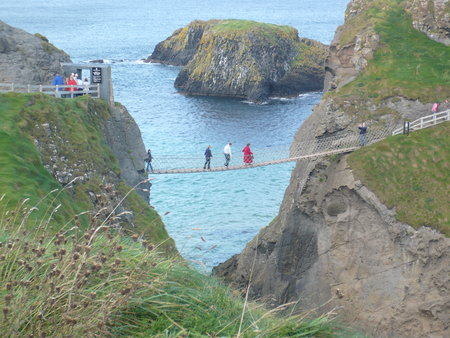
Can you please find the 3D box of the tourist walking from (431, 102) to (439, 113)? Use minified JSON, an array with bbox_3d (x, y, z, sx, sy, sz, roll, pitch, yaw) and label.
[{"bbox_3d":[16.153,-4.313,86.000,0.570,1.640,0.520,-3,10,-16],"label":"tourist walking"}]

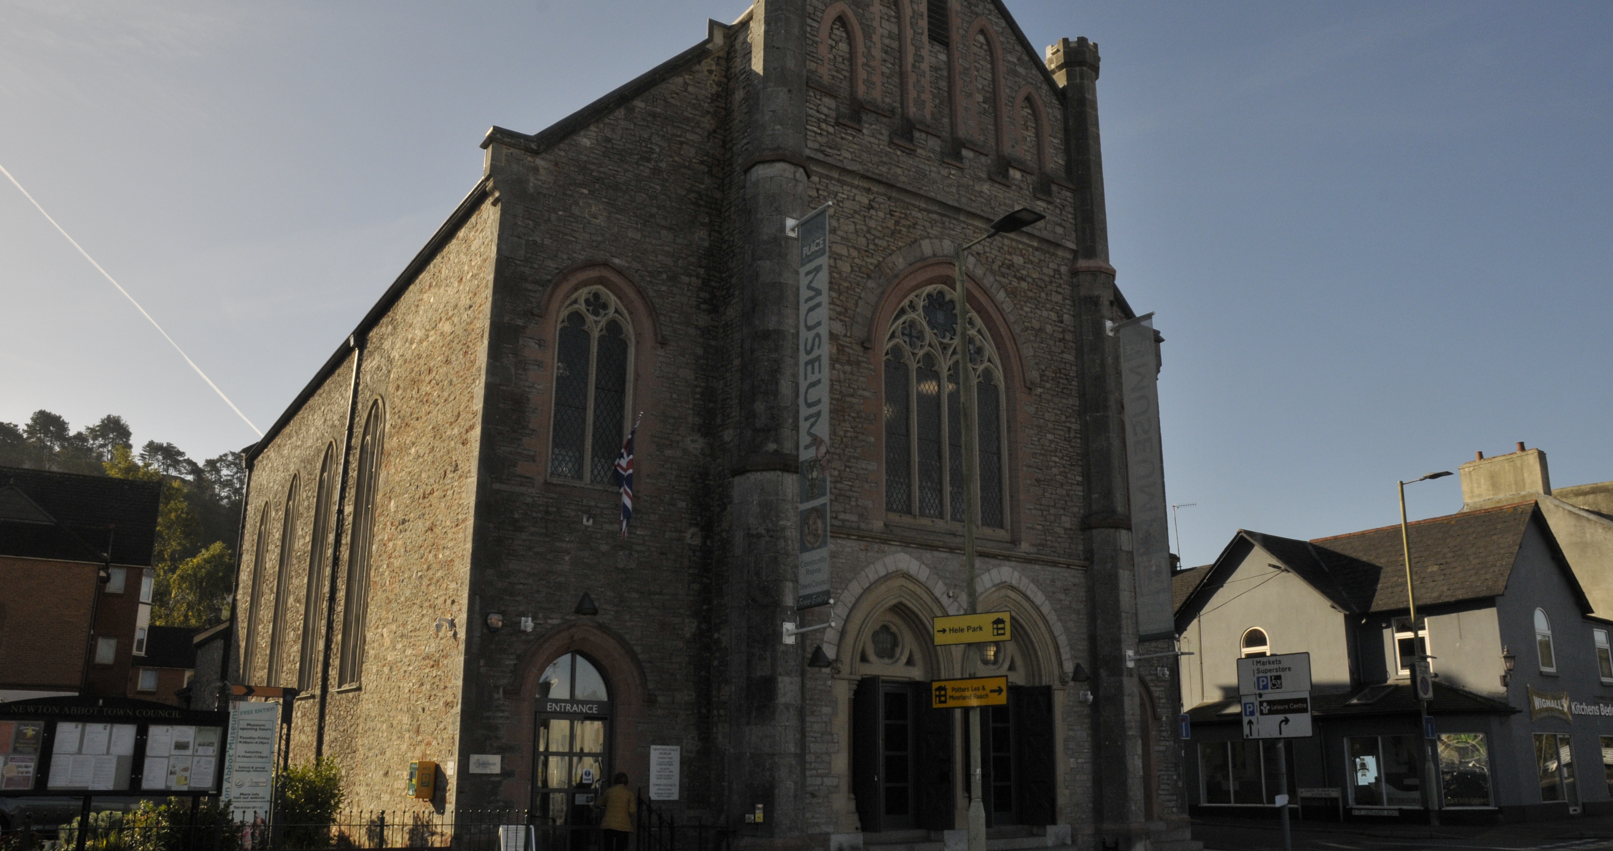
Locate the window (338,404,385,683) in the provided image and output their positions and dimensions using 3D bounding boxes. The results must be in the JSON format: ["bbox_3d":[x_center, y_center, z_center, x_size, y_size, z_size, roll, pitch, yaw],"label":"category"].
[{"bbox_3d":[-8.661,2.181,23.500,0.300,5.700,1.850,11,-19,-33],"label":"window"}]

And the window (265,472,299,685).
[{"bbox_3d":[-13.350,4.037,31.024,0.291,5.771,1.794,10,-19,-32],"label":"window"}]

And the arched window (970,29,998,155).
[{"bbox_3d":[3.658,-6.875,25.019,0.725,2.940,0.294,10,-19,-32],"label":"arched window"}]

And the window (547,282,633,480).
[{"bbox_3d":[-3.360,-0.705,19.388,1.390,3.330,0.320,11,-19,-33],"label":"window"}]

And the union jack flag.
[{"bbox_3d":[-2.657,0.787,17.639,0.250,1.700,0.800,11,-19,-33],"label":"union jack flag"}]

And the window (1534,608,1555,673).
[{"bbox_3d":[19.628,5.711,32.118,1.200,1.780,0.160,13,-20,-37],"label":"window"}]

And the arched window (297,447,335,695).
[{"bbox_3d":[-11.102,3.154,27.742,0.291,5.869,1.843,10,-19,-32],"label":"arched window"}]

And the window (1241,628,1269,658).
[{"bbox_3d":[12.617,6.450,33.981,0.200,1.500,0.950,9,-18,-29],"label":"window"}]

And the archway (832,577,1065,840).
[{"bbox_3d":[2.363,4.536,19.898,4.950,4.080,0.600,11,-19,-33],"label":"archway"}]

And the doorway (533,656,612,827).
[{"bbox_3d":[-3.652,5.127,19.057,1.323,3.038,0.294,10,-19,-32],"label":"doorway"}]

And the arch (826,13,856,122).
[{"bbox_3d":[0.625,-6.413,21.565,0.620,2.240,0.250,11,-19,-33],"label":"arch"}]

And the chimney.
[{"bbox_3d":[22.820,1.638,39.442,0.880,1.850,2.600,13,-20,-37],"label":"chimney"}]

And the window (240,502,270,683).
[{"bbox_3d":[-15.544,4.898,34.227,0.291,5.723,1.746,10,-19,-32],"label":"window"}]

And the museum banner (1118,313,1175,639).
[{"bbox_3d":[6.186,0.909,21.964,0.060,6.150,0.850,11,-19,-33],"label":"museum banner"}]

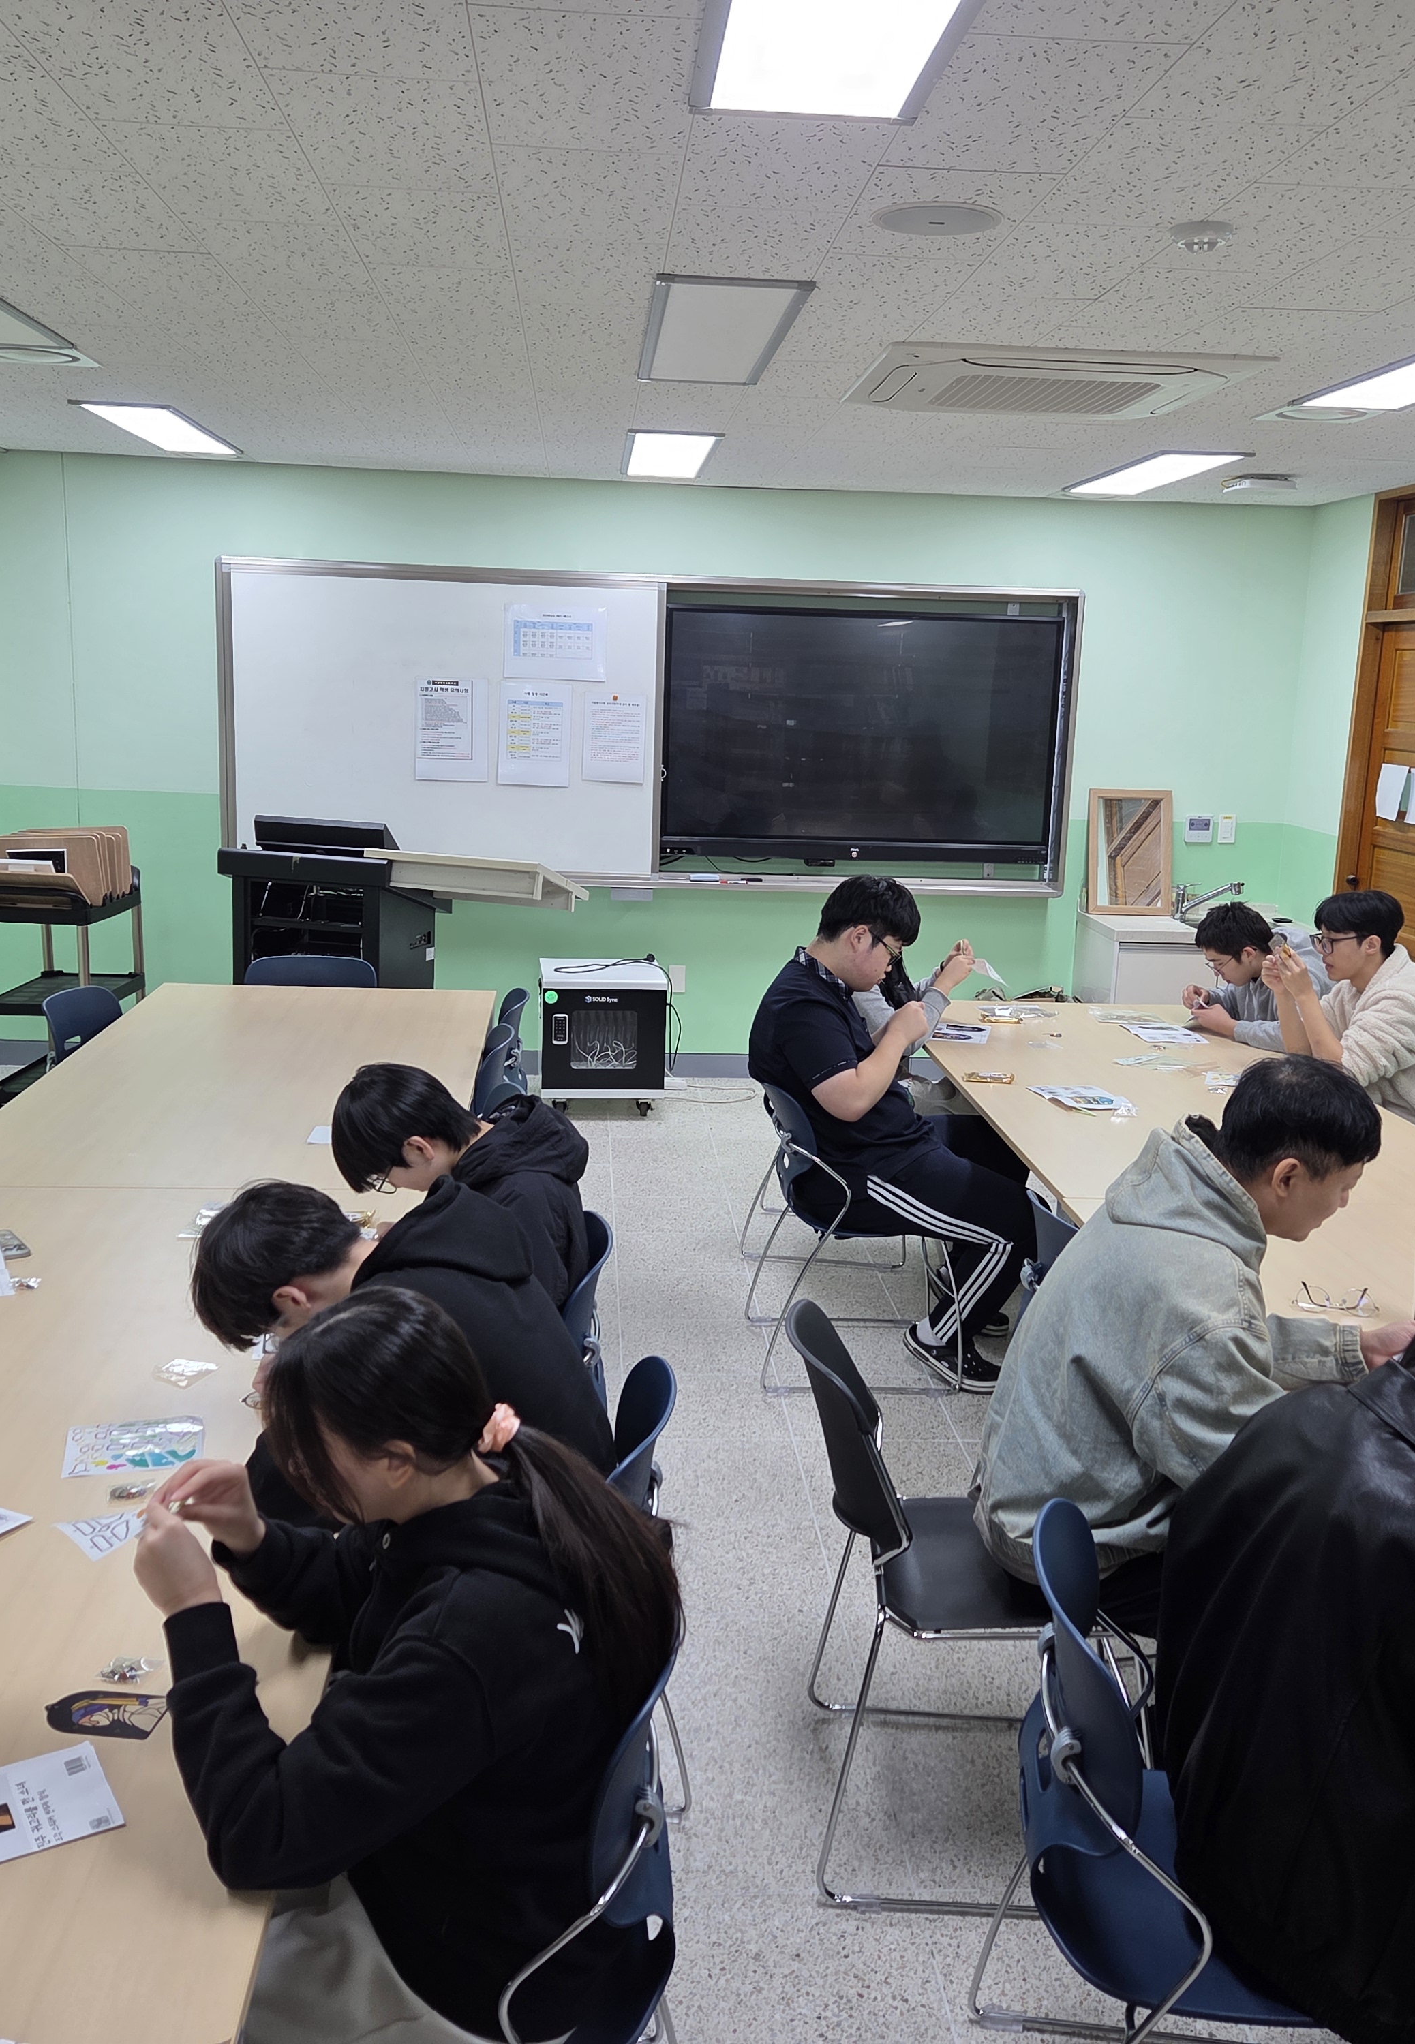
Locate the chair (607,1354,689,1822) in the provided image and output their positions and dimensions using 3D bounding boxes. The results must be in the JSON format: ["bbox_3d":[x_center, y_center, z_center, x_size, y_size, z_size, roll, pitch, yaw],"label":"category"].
[{"bbox_3d":[-0.312,0.908,2.621,0.540,0.790,0.540,2,11,3],"label":"chair"}]

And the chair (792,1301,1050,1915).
[{"bbox_3d":[0.410,0.878,2.879,0.560,0.815,0.530,2,11,2],"label":"chair"}]

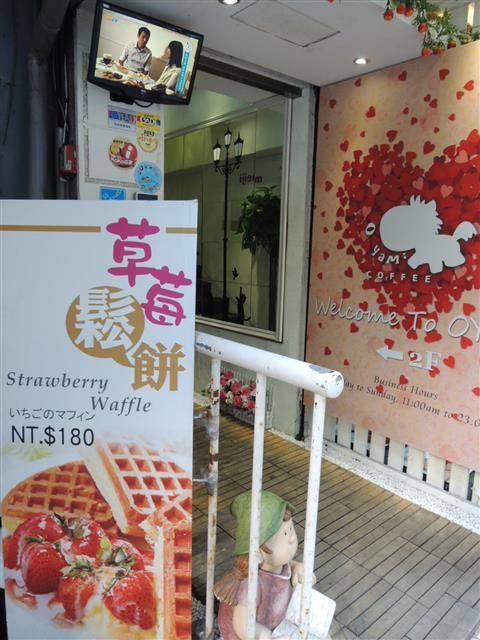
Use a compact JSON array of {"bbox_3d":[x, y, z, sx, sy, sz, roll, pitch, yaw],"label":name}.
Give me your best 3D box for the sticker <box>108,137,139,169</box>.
[{"bbox_3d":[-0.589,-0.842,2.251,0.155,0.157,0.010,-7,13,-39],"label":"sticker"}]

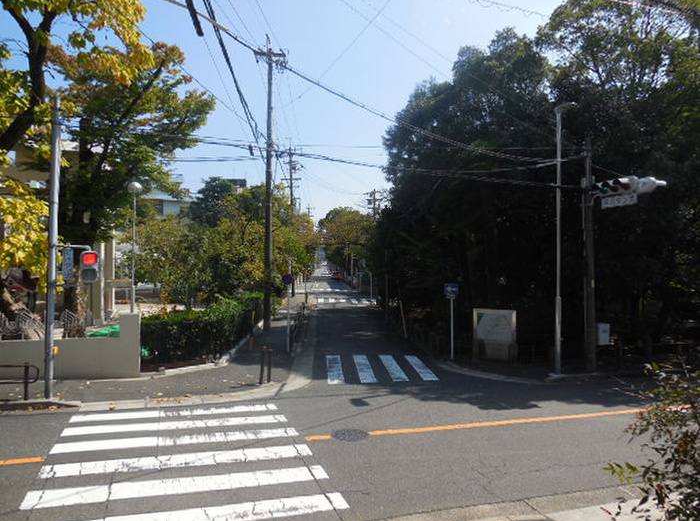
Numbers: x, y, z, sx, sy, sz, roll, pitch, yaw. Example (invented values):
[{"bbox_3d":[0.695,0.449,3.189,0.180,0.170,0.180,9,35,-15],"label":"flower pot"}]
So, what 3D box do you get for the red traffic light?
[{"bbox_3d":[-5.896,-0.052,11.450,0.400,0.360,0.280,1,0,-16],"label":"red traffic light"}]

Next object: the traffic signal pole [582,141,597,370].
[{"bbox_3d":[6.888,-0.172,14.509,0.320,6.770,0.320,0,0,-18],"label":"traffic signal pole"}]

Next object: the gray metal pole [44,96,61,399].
[{"bbox_3d":[-6.634,-0.273,11.282,0.190,6.730,0.190,2,0,-14],"label":"gray metal pole"}]

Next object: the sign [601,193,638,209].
[{"bbox_3d":[7.227,-1.588,13.559,0.050,0.310,1.160,1,0,-18],"label":"sign"}]

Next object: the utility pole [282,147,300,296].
[{"bbox_3d":[-5.158,-3.479,45.032,1.650,13.370,0.600,1,0,-3],"label":"utility pole"}]

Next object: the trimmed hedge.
[{"bbox_3d":[-5.302,2.445,20.150,2.300,1.400,10.800,1,0,-4],"label":"trimmed hedge"}]

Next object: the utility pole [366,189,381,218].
[{"bbox_3d":[2.955,-2.665,60.973,1.700,12.050,0.600,1,0,-3],"label":"utility pole"}]

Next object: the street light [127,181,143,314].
[{"bbox_3d":[-6.626,0.277,15.488,0.440,5.370,0.440,1,0,-23],"label":"street light"}]

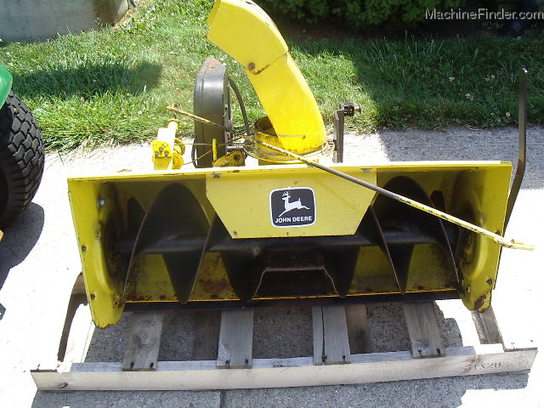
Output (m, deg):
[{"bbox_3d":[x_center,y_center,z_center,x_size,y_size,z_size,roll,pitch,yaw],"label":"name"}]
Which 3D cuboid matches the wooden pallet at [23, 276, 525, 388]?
[{"bbox_3d":[0.021,0.197,1.813,1.295,0.100,0.711,-3,42,1],"label":"wooden pallet"}]

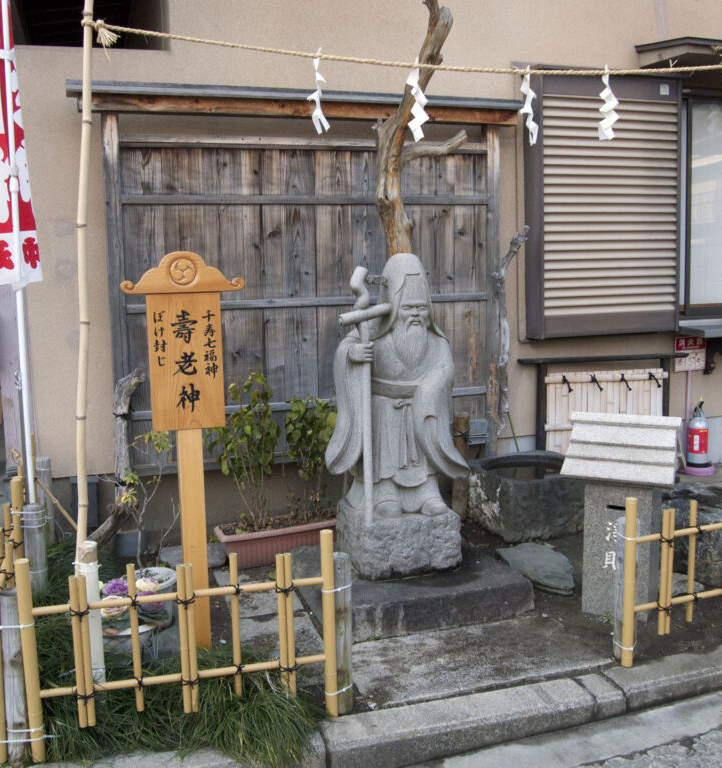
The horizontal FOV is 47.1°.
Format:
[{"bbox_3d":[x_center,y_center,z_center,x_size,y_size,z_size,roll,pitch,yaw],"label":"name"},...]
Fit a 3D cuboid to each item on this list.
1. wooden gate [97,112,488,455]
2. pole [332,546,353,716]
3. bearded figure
[{"bbox_3d":[-0.261,-0.445,4.833,2.302,2.080,0.130,-4,8,-18],"label":"wooden gate"},{"bbox_3d":[-0.080,0.980,3.278,0.086,0.640,0.086,-1,6,0],"label":"pole"},{"bbox_3d":[0.168,-0.006,3.869,0.670,1.201,0.380,-4,8,-18],"label":"bearded figure"}]

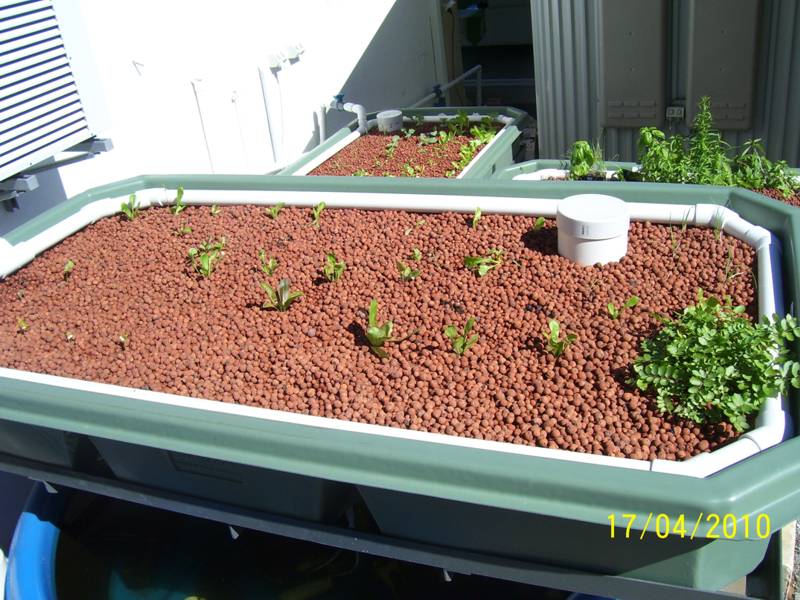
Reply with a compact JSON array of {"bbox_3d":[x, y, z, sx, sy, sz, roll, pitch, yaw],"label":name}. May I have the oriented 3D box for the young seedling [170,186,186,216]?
[{"bbox_3d":[-0.715,-0.322,2.529,0.047,0.085,0.043,4,30,21],"label":"young seedling"}]

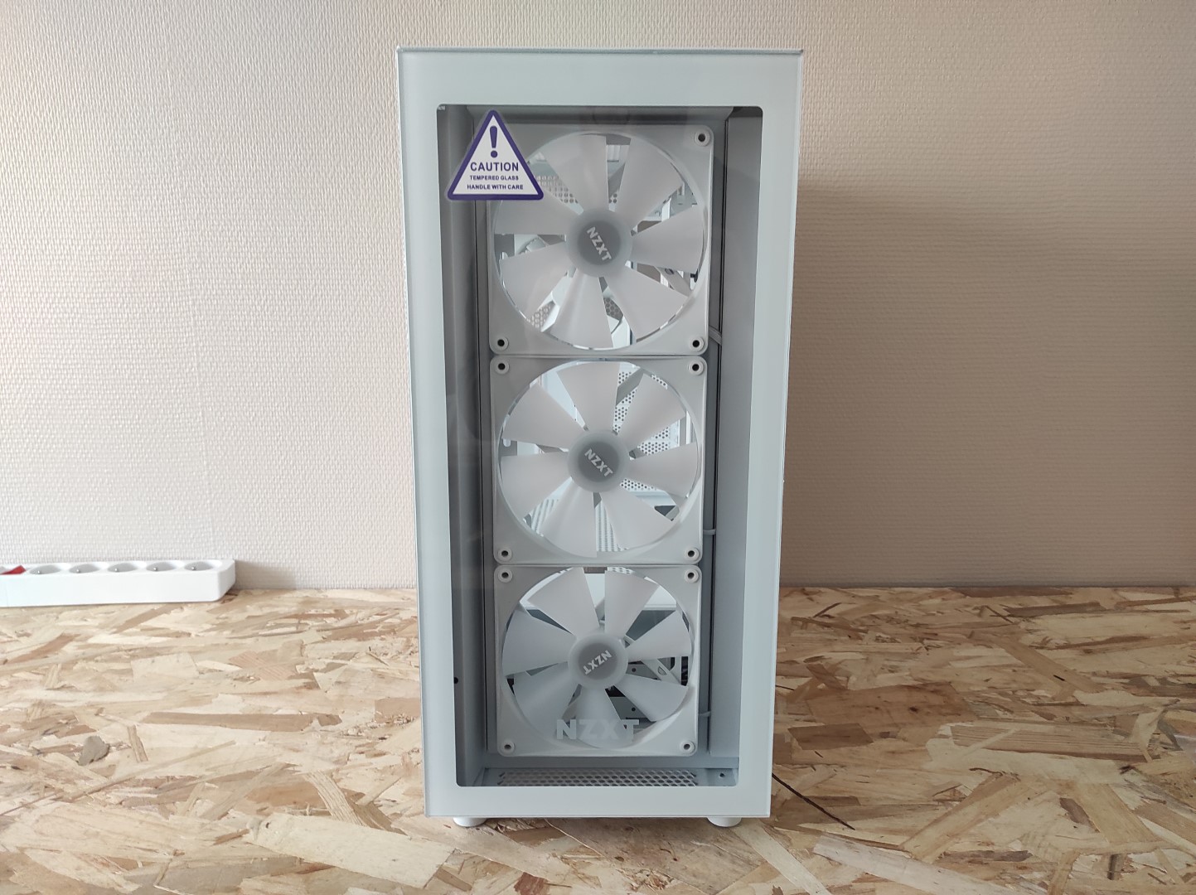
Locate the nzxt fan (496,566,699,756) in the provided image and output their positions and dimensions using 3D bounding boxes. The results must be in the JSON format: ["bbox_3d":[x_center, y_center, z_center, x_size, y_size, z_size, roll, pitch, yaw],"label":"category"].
[{"bbox_3d":[0.000,0.145,0.602,0.140,0.140,0.026,0,11,0],"label":"nzxt fan"}]

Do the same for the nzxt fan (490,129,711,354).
[{"bbox_3d":[0.001,-0.130,0.551,0.140,0.140,0.026,0,11,0],"label":"nzxt fan"}]

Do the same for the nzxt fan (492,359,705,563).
[{"bbox_3d":[0.000,0.007,0.577,0.140,0.140,0.026,0,11,0],"label":"nzxt fan"}]

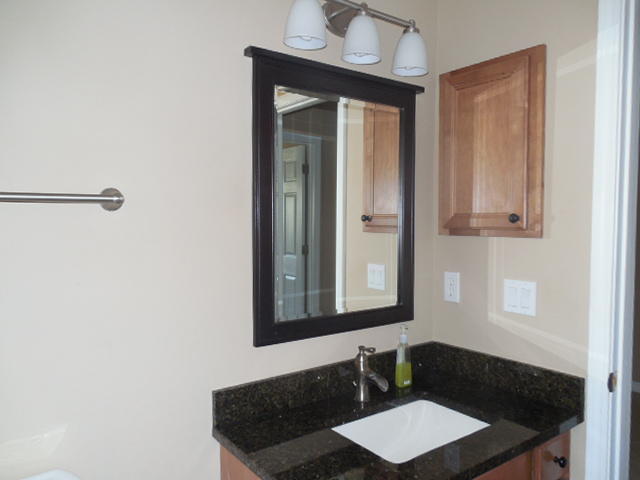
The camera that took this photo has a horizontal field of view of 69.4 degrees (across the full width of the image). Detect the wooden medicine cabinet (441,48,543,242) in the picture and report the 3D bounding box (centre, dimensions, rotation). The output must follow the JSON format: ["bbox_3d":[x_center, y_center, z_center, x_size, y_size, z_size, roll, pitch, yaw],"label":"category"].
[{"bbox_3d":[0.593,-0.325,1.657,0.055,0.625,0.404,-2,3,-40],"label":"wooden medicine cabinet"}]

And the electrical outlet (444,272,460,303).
[{"bbox_3d":[0.515,0.187,1.808,0.010,0.115,0.071,-2,3,-40],"label":"electrical outlet"}]

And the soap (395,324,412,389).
[{"bbox_3d":[0.303,0.418,1.665,0.052,0.215,0.048,-2,3,-37],"label":"soap"}]

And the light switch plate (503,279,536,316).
[{"bbox_3d":[0.689,0.200,1.599,0.010,0.115,0.115,-2,3,-40],"label":"light switch plate"}]

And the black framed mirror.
[{"bbox_3d":[0.087,-0.124,1.573,0.718,0.884,0.048,-2,3,-35],"label":"black framed mirror"}]

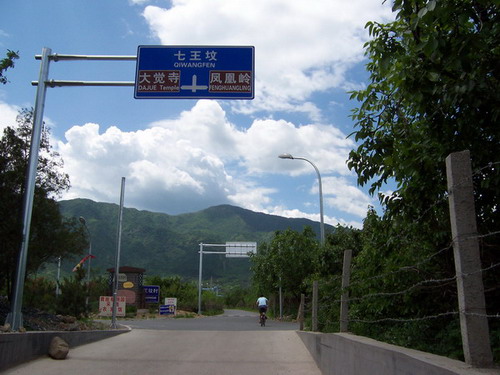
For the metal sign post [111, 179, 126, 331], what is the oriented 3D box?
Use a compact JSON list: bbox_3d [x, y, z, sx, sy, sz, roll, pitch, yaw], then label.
[{"bbox_3d":[-5.329,2.561,19.402,0.280,6.110,0.280,0,-13,0],"label":"metal sign post"}]

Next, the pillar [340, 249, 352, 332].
[{"bbox_3d":[1.728,1.848,8.540,0.150,1.460,0.150,5,-13,3],"label":"pillar"}]

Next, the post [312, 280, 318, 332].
[{"bbox_3d":[1.946,3.518,14.128,0.150,1.460,0.150,3,-13,3],"label":"post"}]

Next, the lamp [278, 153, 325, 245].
[{"bbox_3d":[2.609,2.506,24.034,2.223,8.798,0.350,0,-13,0],"label":"lamp"}]

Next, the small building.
[{"bbox_3d":[-11.129,9.078,43.044,3.535,3.842,3.100,2,-13,-9],"label":"small building"}]

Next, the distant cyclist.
[{"bbox_3d":[0.655,6.456,24.995,0.600,1.547,1.720,0,-13,1],"label":"distant cyclist"}]

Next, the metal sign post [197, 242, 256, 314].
[{"bbox_3d":[-2.196,8.776,46.195,5.642,6.762,0.450,0,-13,0],"label":"metal sign post"}]

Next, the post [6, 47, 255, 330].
[{"bbox_3d":[-2.794,-0.173,11.921,5.797,7.270,0.450,0,-13,0],"label":"post"}]

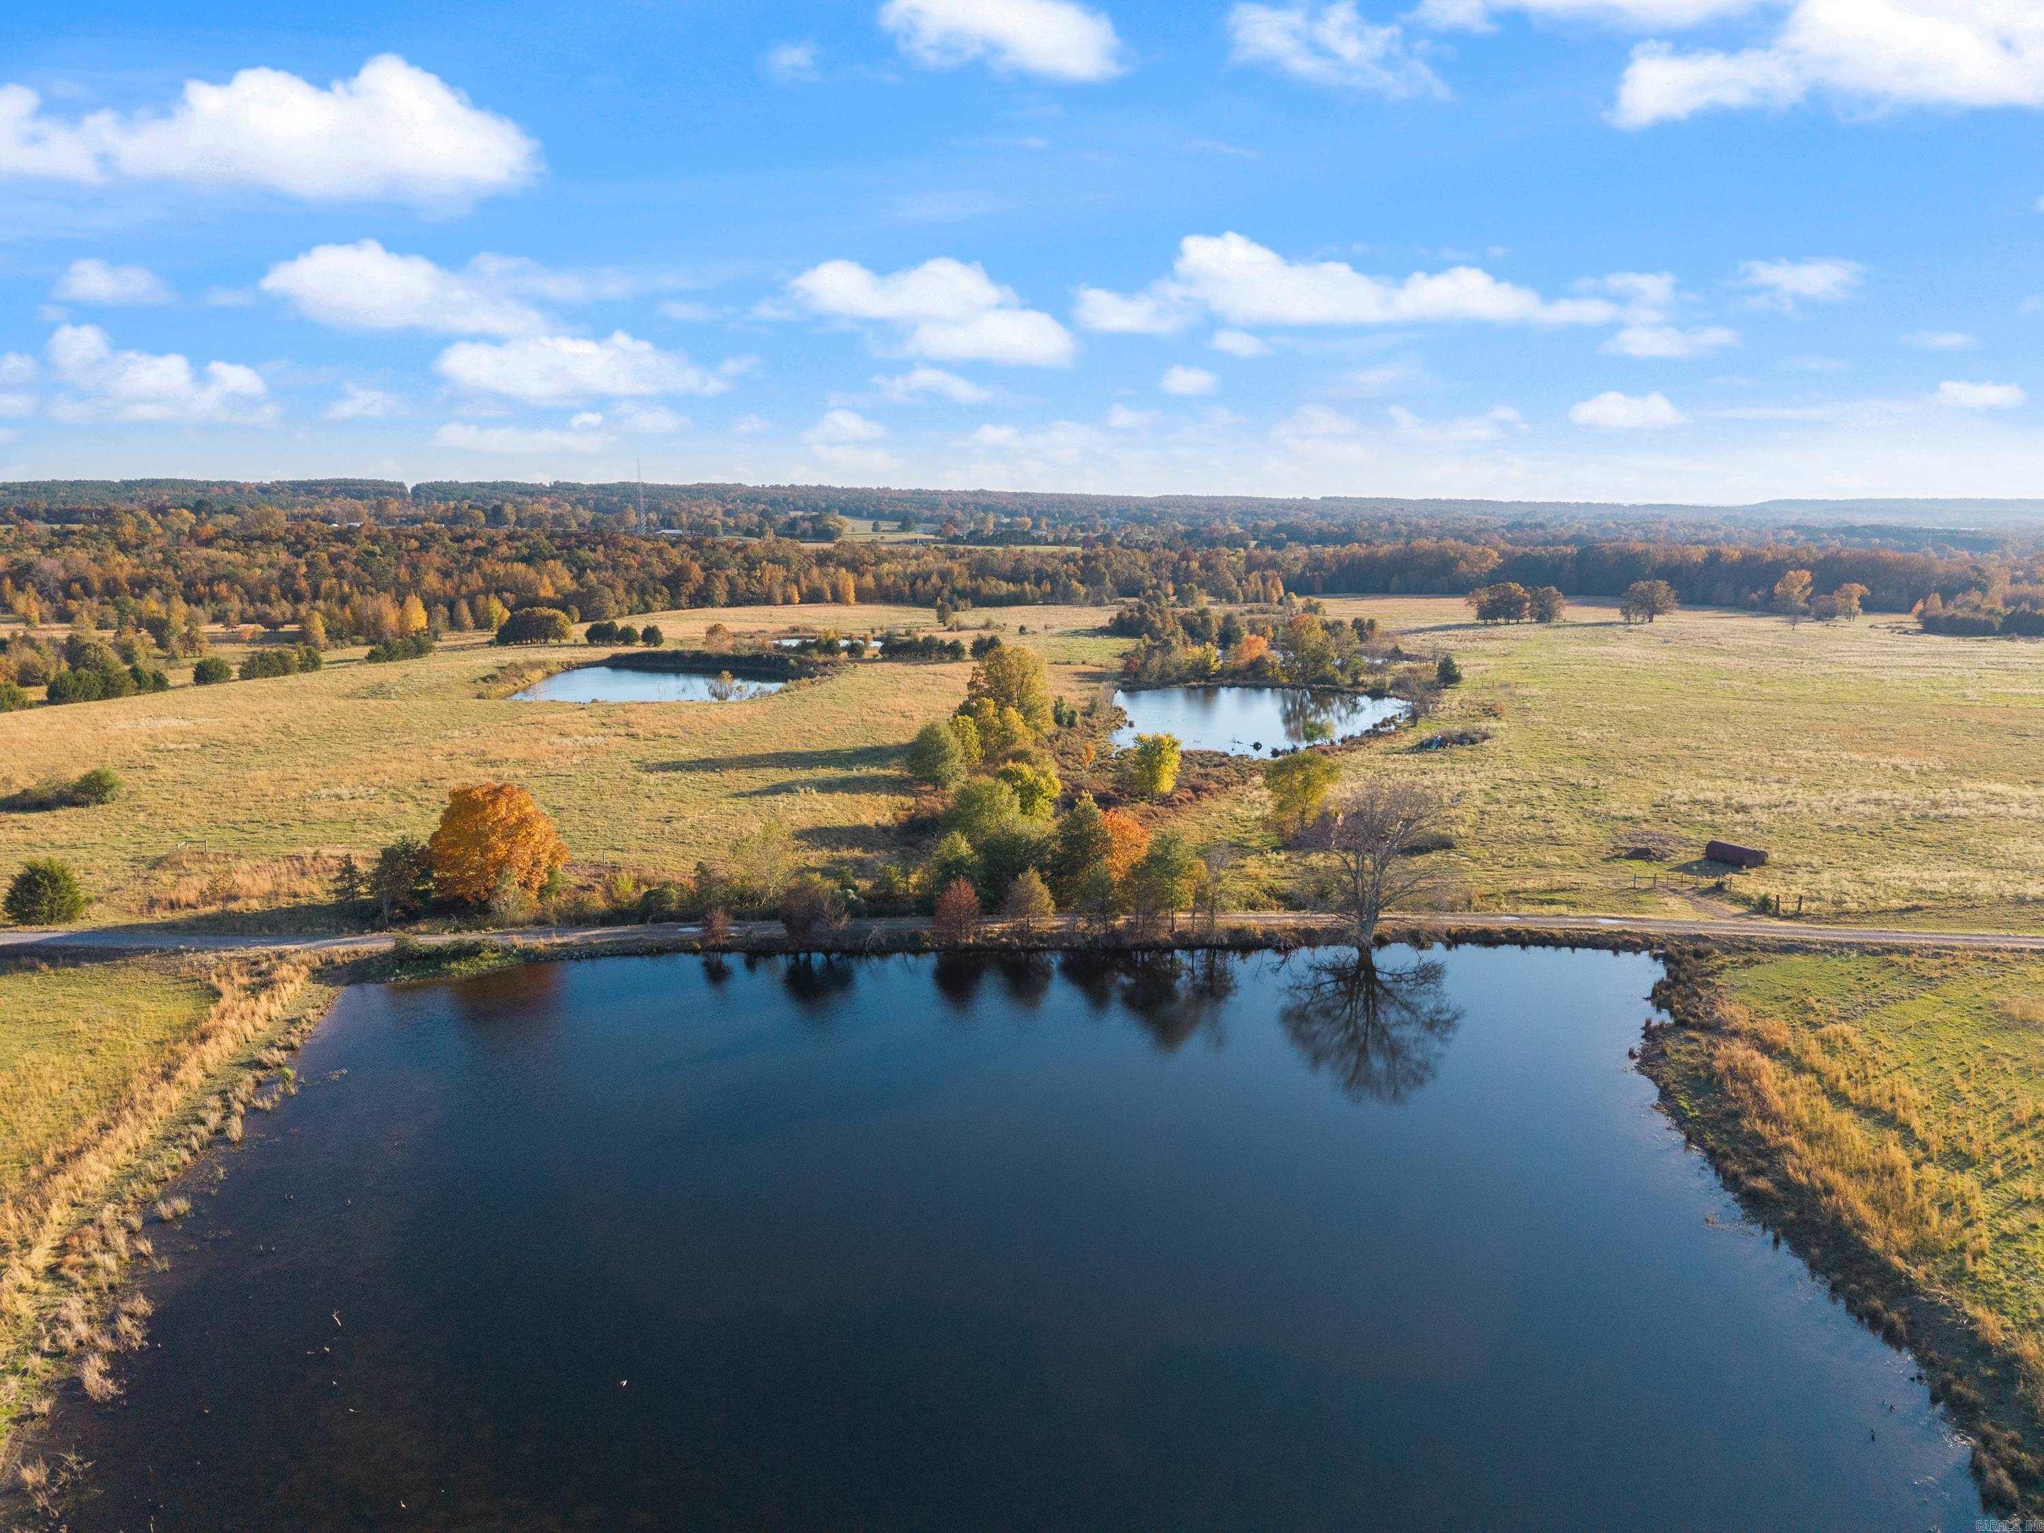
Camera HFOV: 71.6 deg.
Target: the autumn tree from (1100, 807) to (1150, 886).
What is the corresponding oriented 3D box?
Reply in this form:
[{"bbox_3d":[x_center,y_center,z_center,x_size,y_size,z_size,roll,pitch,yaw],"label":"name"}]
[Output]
[{"bbox_3d":[9.820,8.870,137.300,5.570,10.060,5.570,0,10,0],"label":"autumn tree"}]

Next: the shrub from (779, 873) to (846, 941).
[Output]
[{"bbox_3d":[-18.940,12.800,127.850,5.910,6.490,5.020,0,10,0],"label":"shrub"}]

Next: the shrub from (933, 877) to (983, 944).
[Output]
[{"bbox_3d":[-5.760,13.020,127.890,4.320,6.050,4.320,0,10,0],"label":"shrub"}]

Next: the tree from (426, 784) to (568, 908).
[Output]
[{"bbox_3d":[-50.070,7.770,135.070,13.240,12.410,12.840,0,10,0],"label":"tree"}]

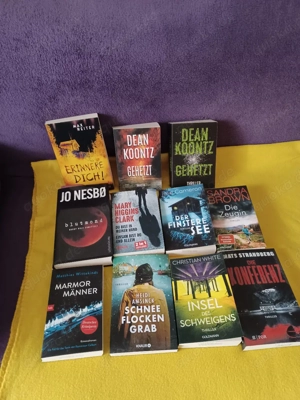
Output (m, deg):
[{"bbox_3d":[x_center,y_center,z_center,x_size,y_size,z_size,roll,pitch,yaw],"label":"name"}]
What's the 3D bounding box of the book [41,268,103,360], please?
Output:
[{"bbox_3d":[-0.157,0.232,0.617,0.115,0.021,0.185,-4,49,-4],"label":"book"}]

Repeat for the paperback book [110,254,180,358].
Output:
[{"bbox_3d":[-0.016,0.213,0.609,0.126,0.027,0.197,-2,52,-2],"label":"paperback book"}]

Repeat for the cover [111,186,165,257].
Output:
[{"bbox_3d":[-0.033,0.059,0.735,0.121,0.032,0.183,-5,52,-2],"label":"cover"}]

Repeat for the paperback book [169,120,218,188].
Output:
[{"bbox_3d":[0.113,-0.117,0.783,0.119,0.183,0.039,-4,22,-8],"label":"paperback book"}]

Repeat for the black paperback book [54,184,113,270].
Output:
[{"bbox_3d":[-0.166,0.060,0.729,0.133,0.033,0.213,-5,55,-5],"label":"black paperback book"}]

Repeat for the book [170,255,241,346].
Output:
[{"bbox_3d":[0.113,0.209,0.617,0.119,0.032,0.181,-9,48,7],"label":"book"}]

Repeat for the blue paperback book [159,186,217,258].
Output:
[{"bbox_3d":[0.093,0.049,0.743,0.118,0.028,0.185,-8,52,5],"label":"blue paperback book"}]

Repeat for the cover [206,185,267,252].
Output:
[{"bbox_3d":[0.212,0.049,0.742,0.112,0.027,0.188,-4,53,2],"label":"cover"}]

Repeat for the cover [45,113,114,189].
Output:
[{"bbox_3d":[-0.174,-0.111,0.748,0.125,0.200,0.028,-10,34,-2],"label":"cover"}]

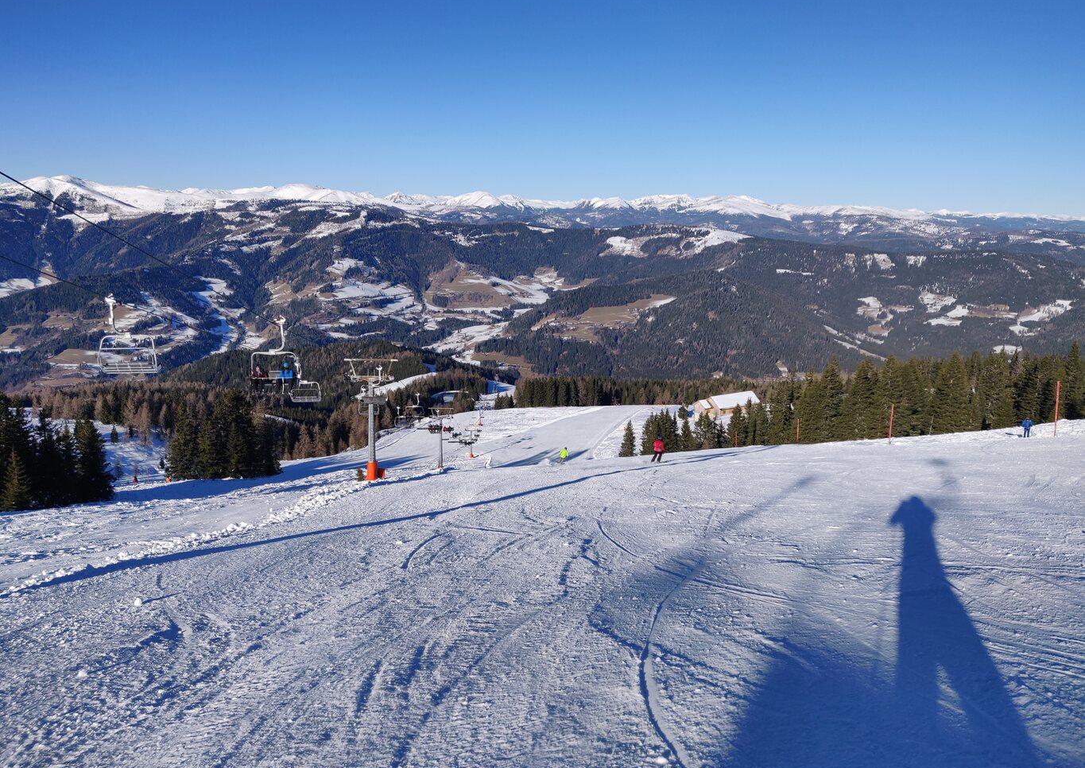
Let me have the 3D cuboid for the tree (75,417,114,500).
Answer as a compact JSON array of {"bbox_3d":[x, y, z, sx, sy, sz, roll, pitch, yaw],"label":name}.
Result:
[{"bbox_3d":[-45.880,7.690,80.870,4.070,8.390,4.070,1,12,0],"label":"tree"}]

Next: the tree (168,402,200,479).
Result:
[{"bbox_3d":[-48.690,7.520,107.070,4.790,10.330,4.790,1,12,0],"label":"tree"}]

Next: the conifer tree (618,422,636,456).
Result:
[{"bbox_3d":[13.710,8.910,128.580,2.770,5.610,2.770,1,12,0],"label":"conifer tree"}]

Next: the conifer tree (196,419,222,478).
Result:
[{"bbox_3d":[-45.220,8.580,106.810,3.780,7.820,3.780,1,12,0],"label":"conifer tree"}]

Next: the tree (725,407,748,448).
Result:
[{"bbox_3d":[37.050,8.410,150.840,4.600,8.070,4.600,1,12,0],"label":"tree"}]

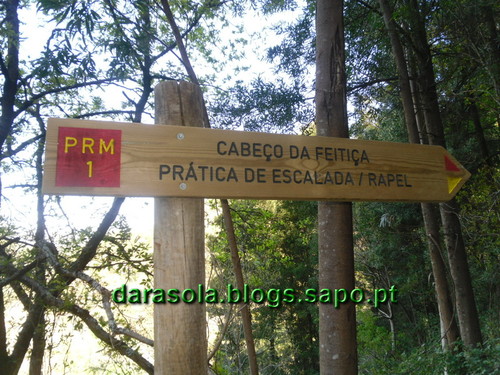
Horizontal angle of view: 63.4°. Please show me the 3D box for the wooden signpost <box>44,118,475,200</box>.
[{"bbox_3d":[0.101,-0.045,0.954,1.047,0.150,0.035,1,-12,-18],"label":"wooden signpost"}]

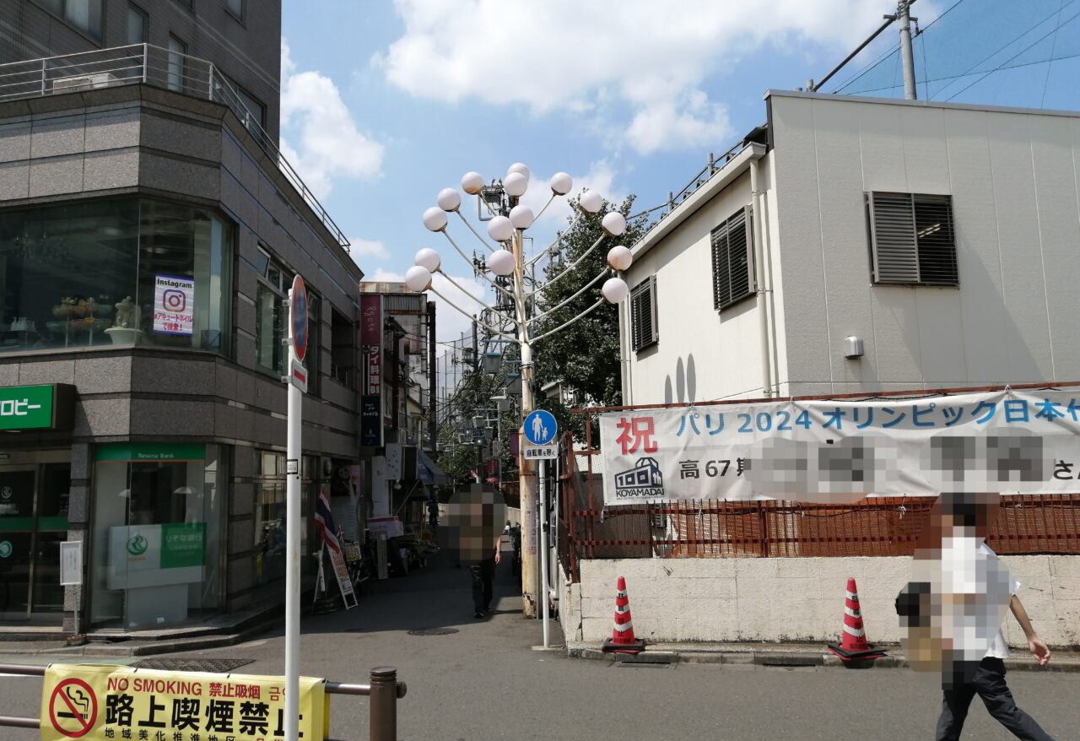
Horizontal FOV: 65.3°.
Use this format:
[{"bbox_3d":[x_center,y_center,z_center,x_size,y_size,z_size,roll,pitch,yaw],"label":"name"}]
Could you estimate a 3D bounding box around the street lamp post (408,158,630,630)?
[{"bbox_3d":[-0.253,0.186,10.961,3.000,6.020,2.200,-1,-7,0],"label":"street lamp post"}]

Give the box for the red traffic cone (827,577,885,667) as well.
[{"bbox_3d":[2.895,2.272,7.771,0.410,0.700,0.410,1,-7,-16],"label":"red traffic cone"}]

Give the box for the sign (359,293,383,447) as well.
[{"bbox_3d":[-3.971,-0.020,19.915,0.510,3.630,0.280,-1,-7,-1],"label":"sign"}]

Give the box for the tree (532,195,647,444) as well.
[{"bbox_3d":[1.192,0.120,18.119,2.900,7.840,2.900,-1,-7,0],"label":"tree"}]

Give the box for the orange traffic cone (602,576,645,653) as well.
[{"bbox_3d":[0.805,2.374,8.178,0.390,0.690,0.390,-3,-7,11],"label":"orange traffic cone"}]

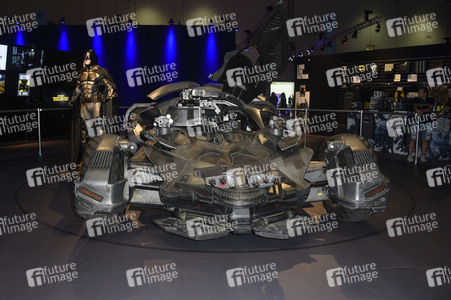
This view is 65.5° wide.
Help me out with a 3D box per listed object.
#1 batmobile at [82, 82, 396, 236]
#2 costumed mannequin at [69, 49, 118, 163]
[{"bbox_3d":[-0.177,-0.340,6.257,3.250,1.720,6.000,0,9,-7],"label":"batmobile"},{"bbox_3d":[-2.277,-0.610,6.137,0.830,2.100,0.580,2,9,5],"label":"costumed mannequin"}]

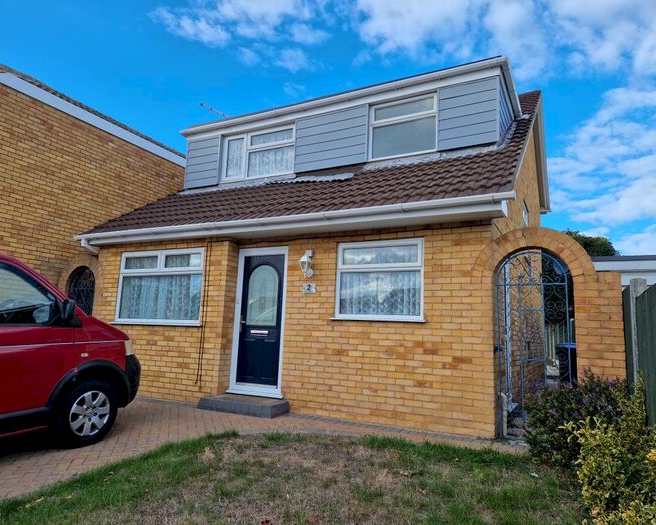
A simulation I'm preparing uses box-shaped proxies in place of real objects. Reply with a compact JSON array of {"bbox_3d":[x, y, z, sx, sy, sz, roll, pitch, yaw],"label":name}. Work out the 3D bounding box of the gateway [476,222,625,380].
[{"bbox_3d":[2.305,0.748,4.957,1.430,2.259,0.219,-3,-10,28],"label":"gateway"}]

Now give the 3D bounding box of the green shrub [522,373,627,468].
[{"bbox_3d":[2.253,1.404,4.247,0.857,0.807,0.757,-3,-10,28],"label":"green shrub"}]

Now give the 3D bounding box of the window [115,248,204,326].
[{"bbox_3d":[-2.612,0.385,7.150,1.839,1.168,0.120,-3,-10,28],"label":"window"}]

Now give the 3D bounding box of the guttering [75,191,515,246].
[{"bbox_3d":[-1.160,-0.499,6.317,6.835,0.169,0.130,-3,-10,28],"label":"guttering"}]

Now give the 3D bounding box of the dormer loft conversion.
[{"bbox_3d":[0.195,-2.126,9.269,6.586,1.345,2.082,-3,-10,28],"label":"dormer loft conversion"}]

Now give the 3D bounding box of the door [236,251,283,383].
[{"bbox_3d":[-0.952,0.821,6.623,0.727,1.869,0.070,-3,-10,28],"label":"door"}]

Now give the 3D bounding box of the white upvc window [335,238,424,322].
[{"bbox_3d":[0.629,0.228,5.820,1.212,1.013,0.120,-3,-10,28],"label":"white upvc window"}]

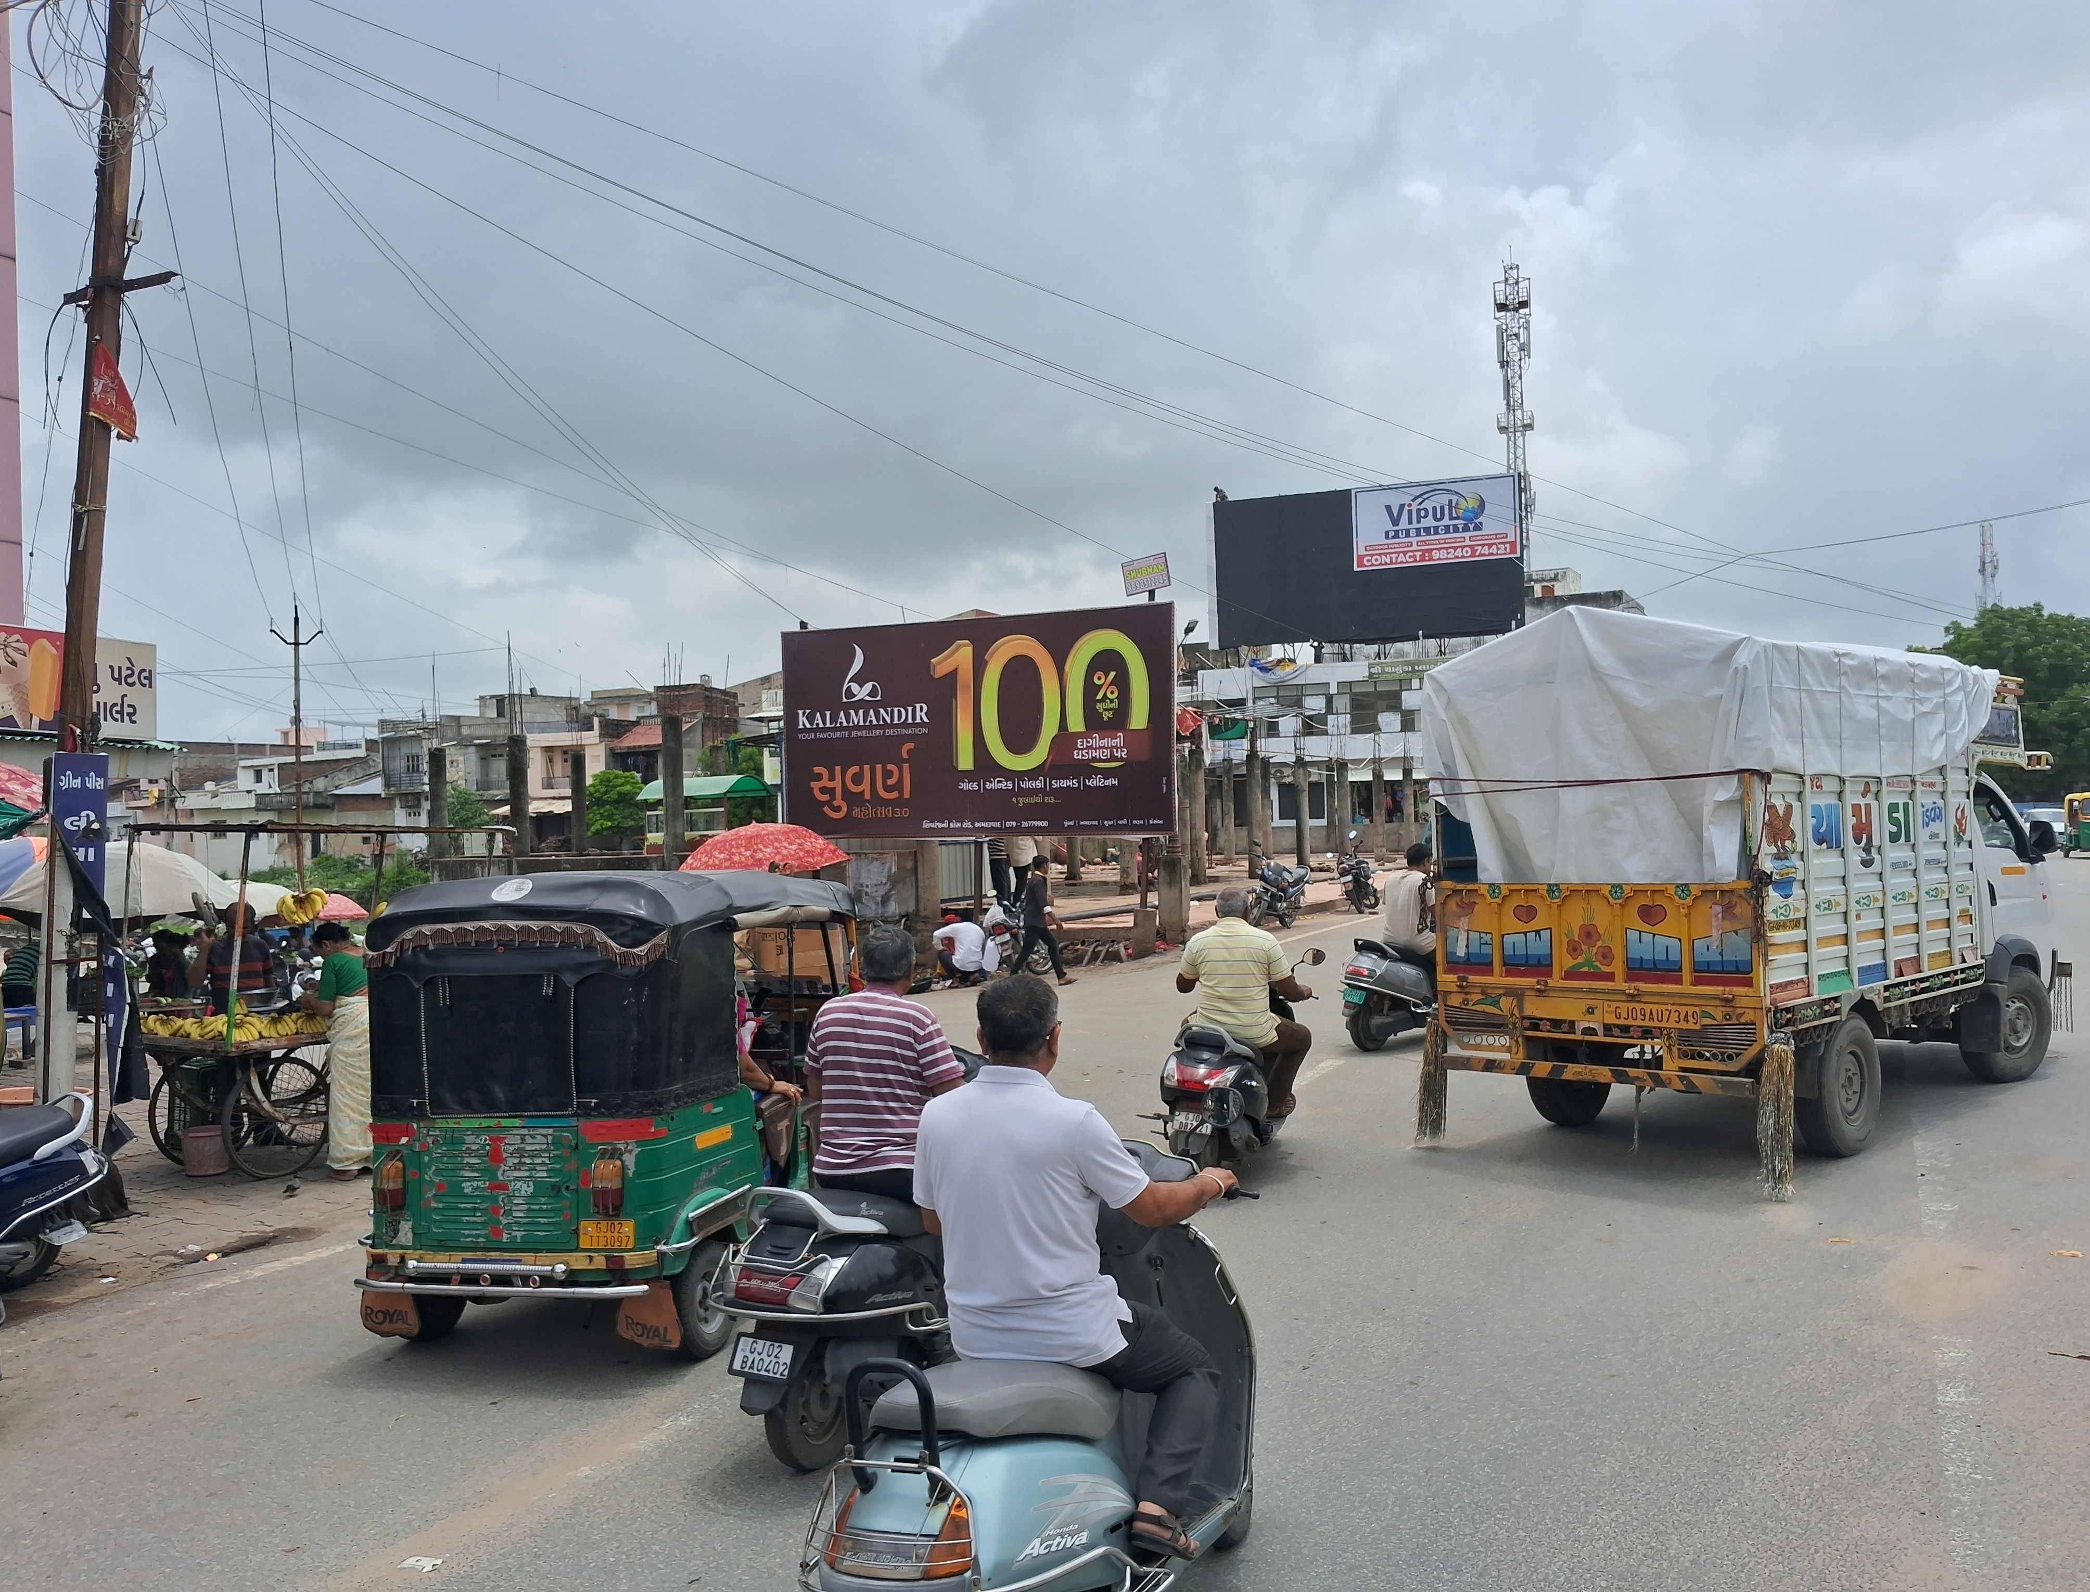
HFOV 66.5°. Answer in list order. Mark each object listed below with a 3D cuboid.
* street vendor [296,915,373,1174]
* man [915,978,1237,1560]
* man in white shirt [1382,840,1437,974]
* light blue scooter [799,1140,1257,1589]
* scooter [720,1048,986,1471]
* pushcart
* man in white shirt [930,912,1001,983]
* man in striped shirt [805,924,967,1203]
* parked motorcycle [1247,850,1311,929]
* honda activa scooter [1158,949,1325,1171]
[{"bbox_3d":[-3.920,1.427,8.900,0.420,1.460,0.460,-2,-1,25],"label":"street vendor"},{"bbox_3d":[0.050,1.008,3.570,0.580,1.260,0.750,-3,-1,39],"label":"man"},{"bbox_3d":[2.933,0.972,12.450,0.550,1.270,0.750,-2,-1,40],"label":"man in white shirt"},{"bbox_3d":[0.098,1.356,3.399,0.690,1.100,1.790,-2,-1,25],"label":"light blue scooter"},{"bbox_3d":[-0.497,1.380,5.104,0.690,1.120,1.800,-2,-1,21],"label":"scooter"},{"bbox_3d":[-4.390,1.747,9.460,0.970,0.830,1.650,-2,-1,28],"label":"pushcart"},{"bbox_3d":[-0.923,1.739,18.300,0.620,0.840,0.500,-2,-1,35],"label":"man in white shirt"},{"bbox_3d":[-0.420,1.041,5.130,0.560,1.280,0.750,-2,-1,25],"label":"man in striped shirt"},{"bbox_3d":[3.750,1.546,25.400,0.750,1.150,2.000,-2,-1,35],"label":"parked motorcycle"},{"bbox_3d":[1.050,1.379,8.720,0.710,1.160,1.770,-2,-1,25],"label":"honda activa scooter"}]

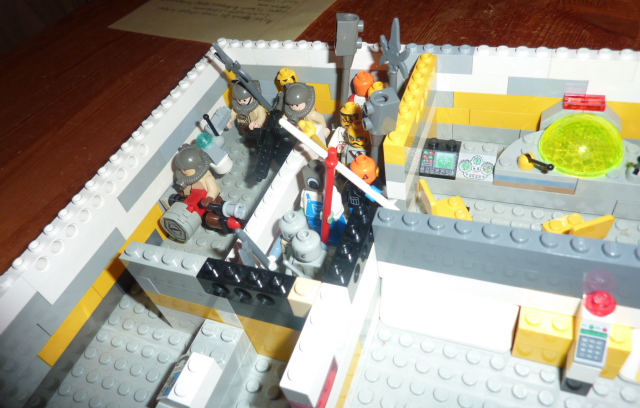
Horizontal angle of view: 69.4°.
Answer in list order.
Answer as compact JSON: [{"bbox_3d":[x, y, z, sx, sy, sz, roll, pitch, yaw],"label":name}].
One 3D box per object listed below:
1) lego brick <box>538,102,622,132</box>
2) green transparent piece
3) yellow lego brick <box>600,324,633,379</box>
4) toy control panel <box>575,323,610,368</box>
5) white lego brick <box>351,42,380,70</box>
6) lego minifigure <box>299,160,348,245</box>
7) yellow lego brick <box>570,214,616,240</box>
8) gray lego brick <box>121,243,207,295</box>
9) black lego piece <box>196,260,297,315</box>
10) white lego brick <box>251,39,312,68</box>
[{"bbox_3d":[0.115,-0.039,0.202,0.032,0.010,0.008,9,50,21],"label":"lego brick"},{"bbox_3d":[0.106,-0.026,0.186,0.032,0.016,0.032,9,50,21],"label":"green transparent piece"},{"bbox_3d":[0.090,0.046,0.144,0.008,0.021,0.008,9,50,21],"label":"yellow lego brick"},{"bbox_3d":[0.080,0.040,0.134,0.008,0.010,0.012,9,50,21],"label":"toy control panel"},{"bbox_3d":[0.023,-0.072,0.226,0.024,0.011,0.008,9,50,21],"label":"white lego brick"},{"bbox_3d":[0.002,-0.002,0.200,0.023,0.040,0.013,3,48,16],"label":"lego minifigure"},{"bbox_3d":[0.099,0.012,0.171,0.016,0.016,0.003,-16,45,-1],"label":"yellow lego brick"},{"bbox_3d":[-0.053,0.021,0.159,0.032,0.011,0.008,9,50,21],"label":"gray lego brick"},{"bbox_3d":[-0.022,0.025,0.145,0.032,0.011,0.008,9,50,21],"label":"black lego piece"},{"bbox_3d":[-0.019,-0.079,0.243,0.032,0.011,0.008,9,50,21],"label":"white lego brick"}]

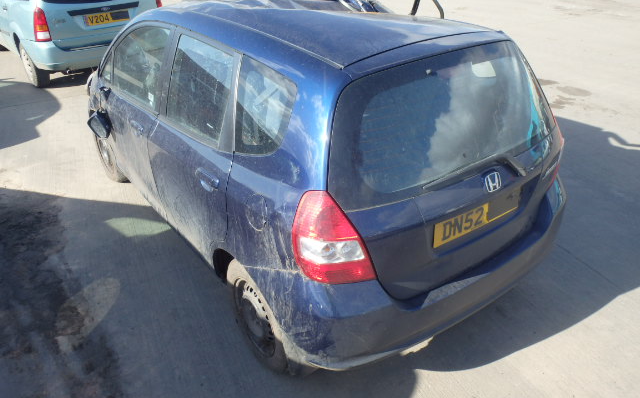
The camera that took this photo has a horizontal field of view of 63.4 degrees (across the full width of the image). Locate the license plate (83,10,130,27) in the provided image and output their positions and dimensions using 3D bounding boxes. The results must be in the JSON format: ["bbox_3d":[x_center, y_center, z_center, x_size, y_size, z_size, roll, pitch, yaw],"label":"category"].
[{"bbox_3d":[-2.527,-2.159,6.181,0.520,0.111,0.015,-23,27,-34],"label":"license plate"}]

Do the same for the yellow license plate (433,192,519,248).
[{"bbox_3d":[0.654,0.069,2.122,0.520,0.111,0.015,-20,32,-30],"label":"yellow license plate"}]

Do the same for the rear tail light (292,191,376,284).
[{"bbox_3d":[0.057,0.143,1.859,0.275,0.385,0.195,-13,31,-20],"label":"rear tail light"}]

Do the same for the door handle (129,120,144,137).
[{"bbox_3d":[-1.055,-0.411,2.997,0.045,0.065,0.200,-20,34,-30],"label":"door handle"}]

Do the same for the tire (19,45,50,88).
[{"bbox_3d":[-3.650,-1.747,6.659,0.190,0.605,0.605,-23,36,-34],"label":"tire"}]

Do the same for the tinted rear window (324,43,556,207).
[{"bbox_3d":[0.548,-0.338,2.052,1.260,0.470,0.110,-20,12,-30],"label":"tinted rear window"}]

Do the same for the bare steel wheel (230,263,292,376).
[{"bbox_3d":[-0.245,0.531,2.427,0.180,0.575,0.575,-20,34,-30],"label":"bare steel wheel"}]

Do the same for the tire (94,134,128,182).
[{"bbox_3d":[-1.660,-0.409,4.192,0.180,0.575,0.575,-20,34,-30],"label":"tire"}]

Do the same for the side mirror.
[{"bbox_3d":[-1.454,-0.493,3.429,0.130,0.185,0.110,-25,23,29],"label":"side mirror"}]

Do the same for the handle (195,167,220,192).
[{"bbox_3d":[-0.487,-0.080,2.261,0.045,0.065,0.200,-20,34,-30],"label":"handle"}]

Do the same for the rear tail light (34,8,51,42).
[{"bbox_3d":[-3.169,-1.970,5.846,0.155,0.375,0.165,-23,36,-34],"label":"rear tail light"}]

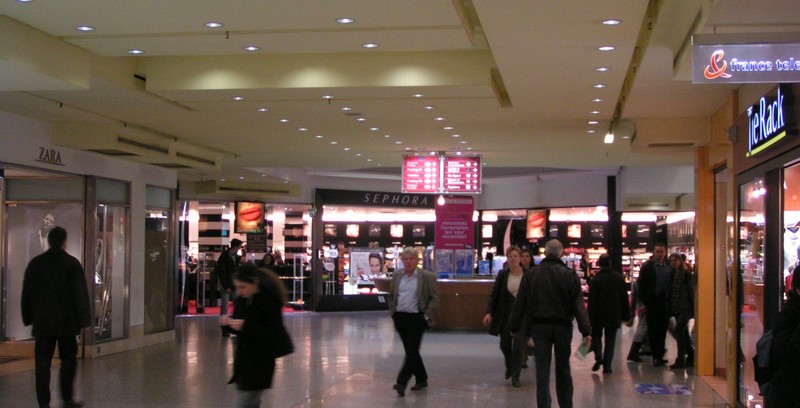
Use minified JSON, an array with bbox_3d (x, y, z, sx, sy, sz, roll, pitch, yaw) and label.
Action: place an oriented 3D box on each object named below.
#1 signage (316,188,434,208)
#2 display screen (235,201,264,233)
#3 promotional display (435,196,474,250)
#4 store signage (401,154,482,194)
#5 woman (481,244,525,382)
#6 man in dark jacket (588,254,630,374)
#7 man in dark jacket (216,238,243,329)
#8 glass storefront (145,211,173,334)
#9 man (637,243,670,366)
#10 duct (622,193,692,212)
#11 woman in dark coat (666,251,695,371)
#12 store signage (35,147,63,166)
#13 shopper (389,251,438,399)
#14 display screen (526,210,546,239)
[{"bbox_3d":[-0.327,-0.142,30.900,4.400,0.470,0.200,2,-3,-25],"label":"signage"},{"bbox_3d":[-3.907,0.350,28.200,0.740,0.760,0.180,2,-3,-29],"label":"display screen"},{"bbox_3d":[1.149,0.396,22.900,0.810,1.100,0.100,0,-3,6],"label":"promotional display"},{"bbox_3d":[0.707,-0.502,18.500,1.370,0.670,0.120,0,-3,9],"label":"store signage"},{"bbox_3d":[1.339,1.392,13.647,0.550,1.690,0.420,1,-3,-7],"label":"woman"},{"bbox_3d":[2.979,1.553,15.531,0.560,1.660,0.420,0,-3,3],"label":"man in dark jacket"},{"bbox_3d":[-3.285,1.608,21.040,0.420,1.871,0.480,0,-3,21],"label":"man in dark jacket"},{"bbox_3d":[-4.154,1.180,18.748,0.100,2.089,1.223,0,-3,10],"label":"glass storefront"},{"bbox_3d":[3.751,1.471,15.963,0.520,1.780,0.380,0,-3,-3],"label":"man"},{"bbox_3d":[6.916,-0.041,29.400,1.800,0.480,0.700,0,-3,9],"label":"duct"},{"bbox_3d":[4.130,1.556,15.939,0.480,1.677,0.400,0,-3,18],"label":"woman in dark coat"},{"bbox_3d":[-4.798,-0.654,14.994,0.050,0.172,0.904,0,-3,9],"label":"store signage"},{"bbox_3d":[0.156,1.381,13.129,0.550,1.710,0.420,-1,-3,19],"label":"shopper"},{"bbox_3d":[3.910,0.585,31.000,0.720,0.780,0.160,-2,-3,38],"label":"display screen"}]

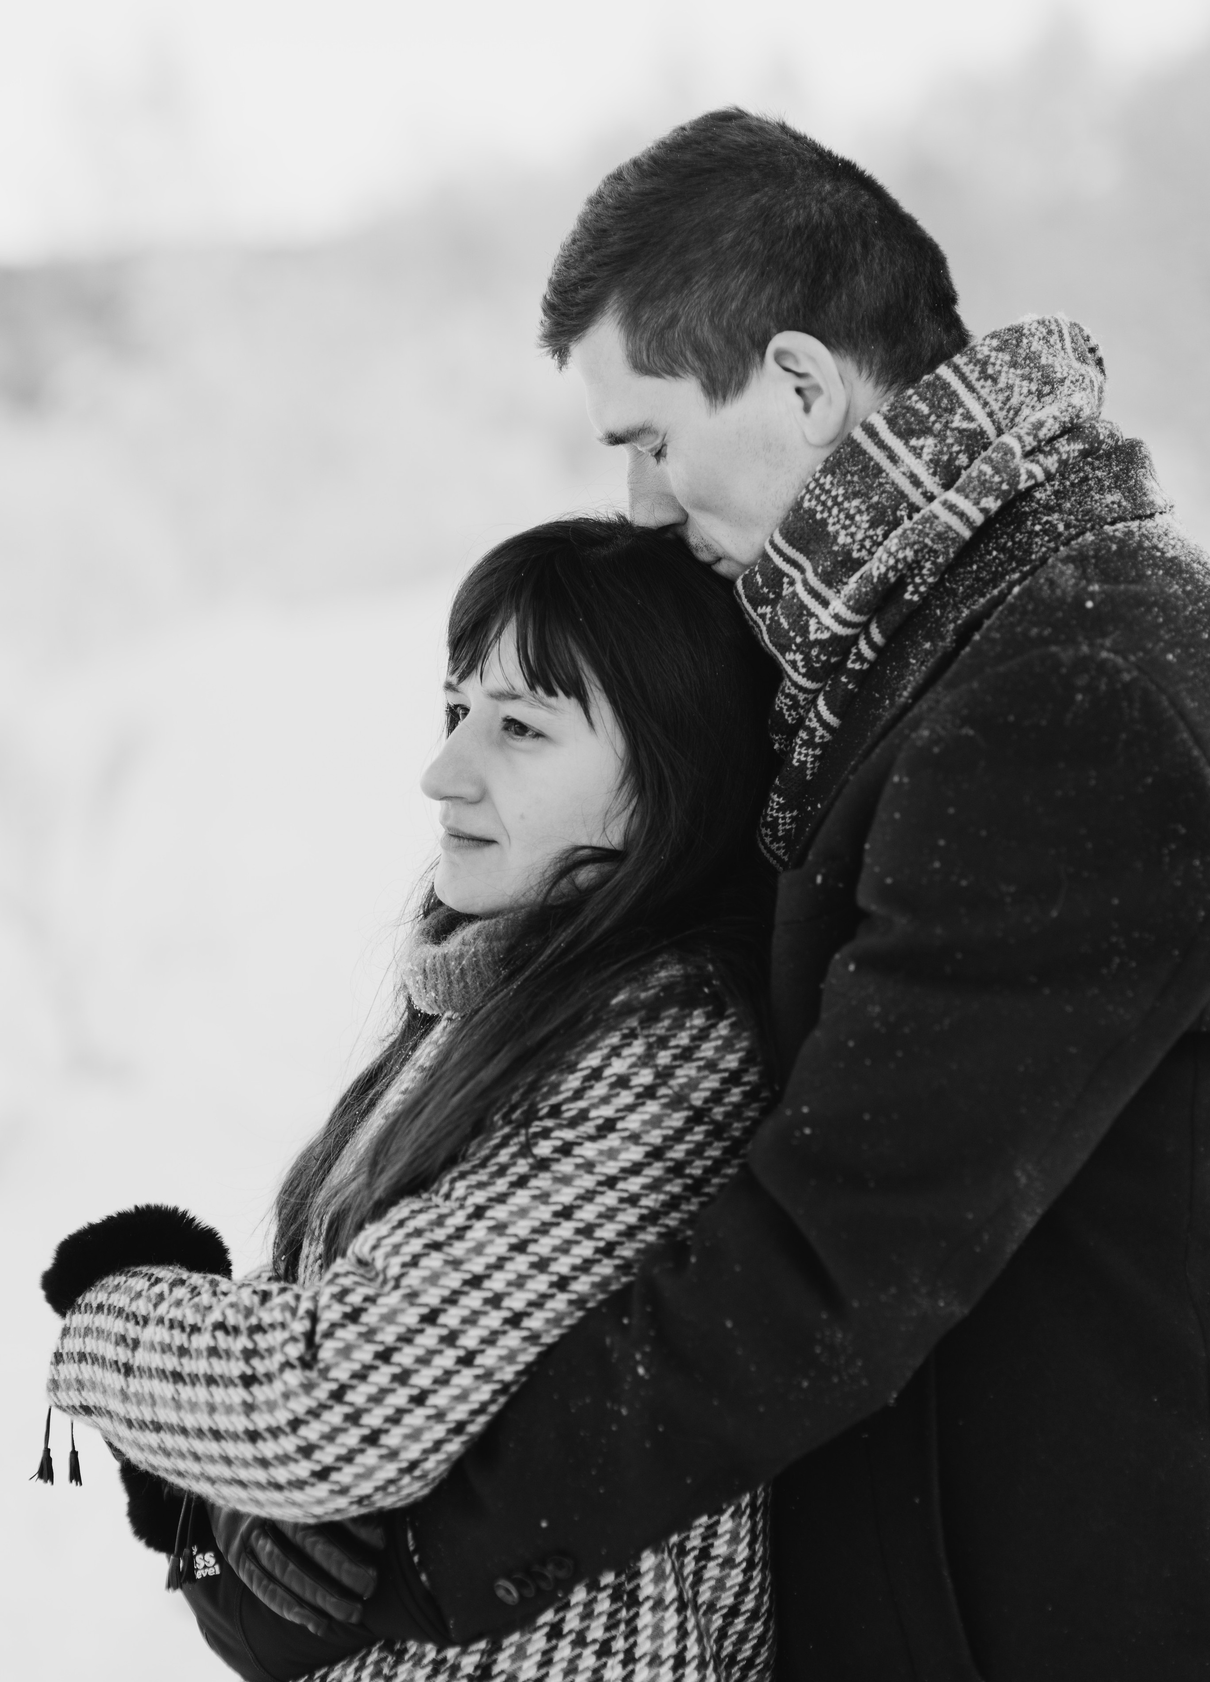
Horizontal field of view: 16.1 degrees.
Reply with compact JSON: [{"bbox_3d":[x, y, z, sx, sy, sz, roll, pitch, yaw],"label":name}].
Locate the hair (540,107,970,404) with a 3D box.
[{"bbox_3d":[0.072,-0.302,2.300,0.220,0.178,0.170,-20,0,5],"label":"hair"}]

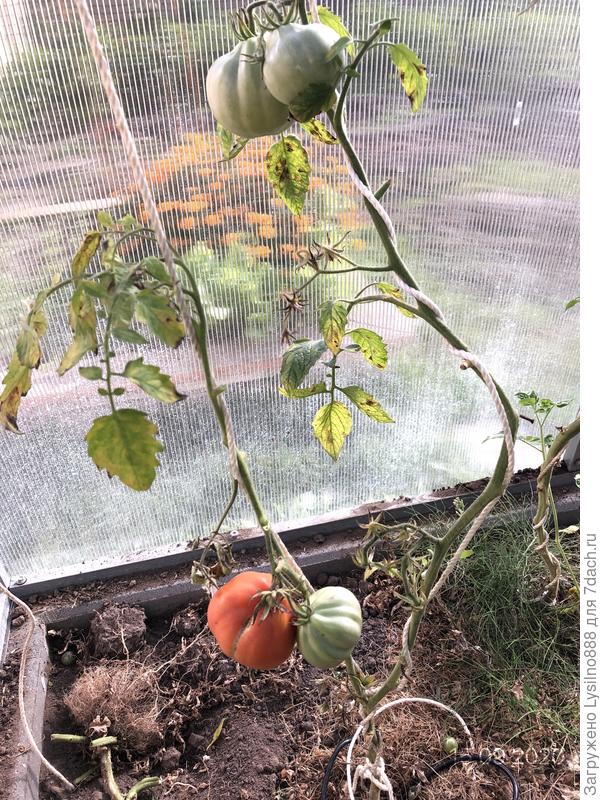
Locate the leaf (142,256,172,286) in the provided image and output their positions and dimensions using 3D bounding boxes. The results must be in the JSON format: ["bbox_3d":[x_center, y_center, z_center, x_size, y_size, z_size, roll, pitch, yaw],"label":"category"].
[{"bbox_3d":[-0.141,-0.127,0.640,0.028,0.028,0.015,0,11,-12],"label":"leaf"}]

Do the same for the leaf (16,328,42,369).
[{"bbox_3d":[-0.259,-0.049,0.620,0.026,0.043,0.014,-9,35,-22],"label":"leaf"}]

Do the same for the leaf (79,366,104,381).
[{"bbox_3d":[-0.207,-0.026,0.640,0.022,0.015,0.009,13,16,-7],"label":"leaf"}]

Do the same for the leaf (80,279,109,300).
[{"bbox_3d":[-0.200,-0.108,0.630,0.029,0.018,0.014,19,3,-20],"label":"leaf"}]

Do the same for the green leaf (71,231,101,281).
[{"bbox_3d":[-0.200,-0.135,0.605,0.018,0.053,0.015,24,27,-21],"label":"green leaf"}]

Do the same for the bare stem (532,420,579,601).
[{"bbox_3d":[0.389,0.183,0.979,0.072,0.330,0.075,-9,39,-10],"label":"bare stem"}]

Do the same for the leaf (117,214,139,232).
[{"bbox_3d":[-0.175,-0.179,0.655,0.022,0.017,0.013,0,15,-15],"label":"leaf"}]

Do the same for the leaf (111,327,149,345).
[{"bbox_3d":[-0.163,-0.062,0.620,0.035,0.018,0.010,15,16,-8],"label":"leaf"}]

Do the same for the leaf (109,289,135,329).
[{"bbox_3d":[-0.169,-0.086,0.615,0.024,0.040,0.014,0,34,-15],"label":"leaf"}]

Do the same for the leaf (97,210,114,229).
[{"bbox_3d":[-0.197,-0.182,0.655,0.015,0.020,0.011,-14,18,-13],"label":"leaf"}]

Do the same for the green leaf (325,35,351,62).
[{"bbox_3d":[0.036,-0.325,0.600,0.033,0.014,0.012,-35,21,20],"label":"green leaf"}]

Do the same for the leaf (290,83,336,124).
[{"bbox_3d":[0.011,-0.271,0.590,0.040,0.033,0.014,-42,17,18],"label":"leaf"}]

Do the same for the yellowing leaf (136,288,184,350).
[{"bbox_3d":[-0.134,-0.077,0.615,0.036,0.064,0.015,-33,25,-6],"label":"yellowing leaf"}]

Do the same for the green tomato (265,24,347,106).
[{"bbox_3d":[0.003,-0.316,0.610,0.078,0.073,0.078,-1,38,1],"label":"green tomato"}]

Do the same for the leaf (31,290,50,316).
[{"bbox_3d":[-0.251,-0.093,0.625,0.013,0.028,0.013,30,-4,-23],"label":"leaf"}]

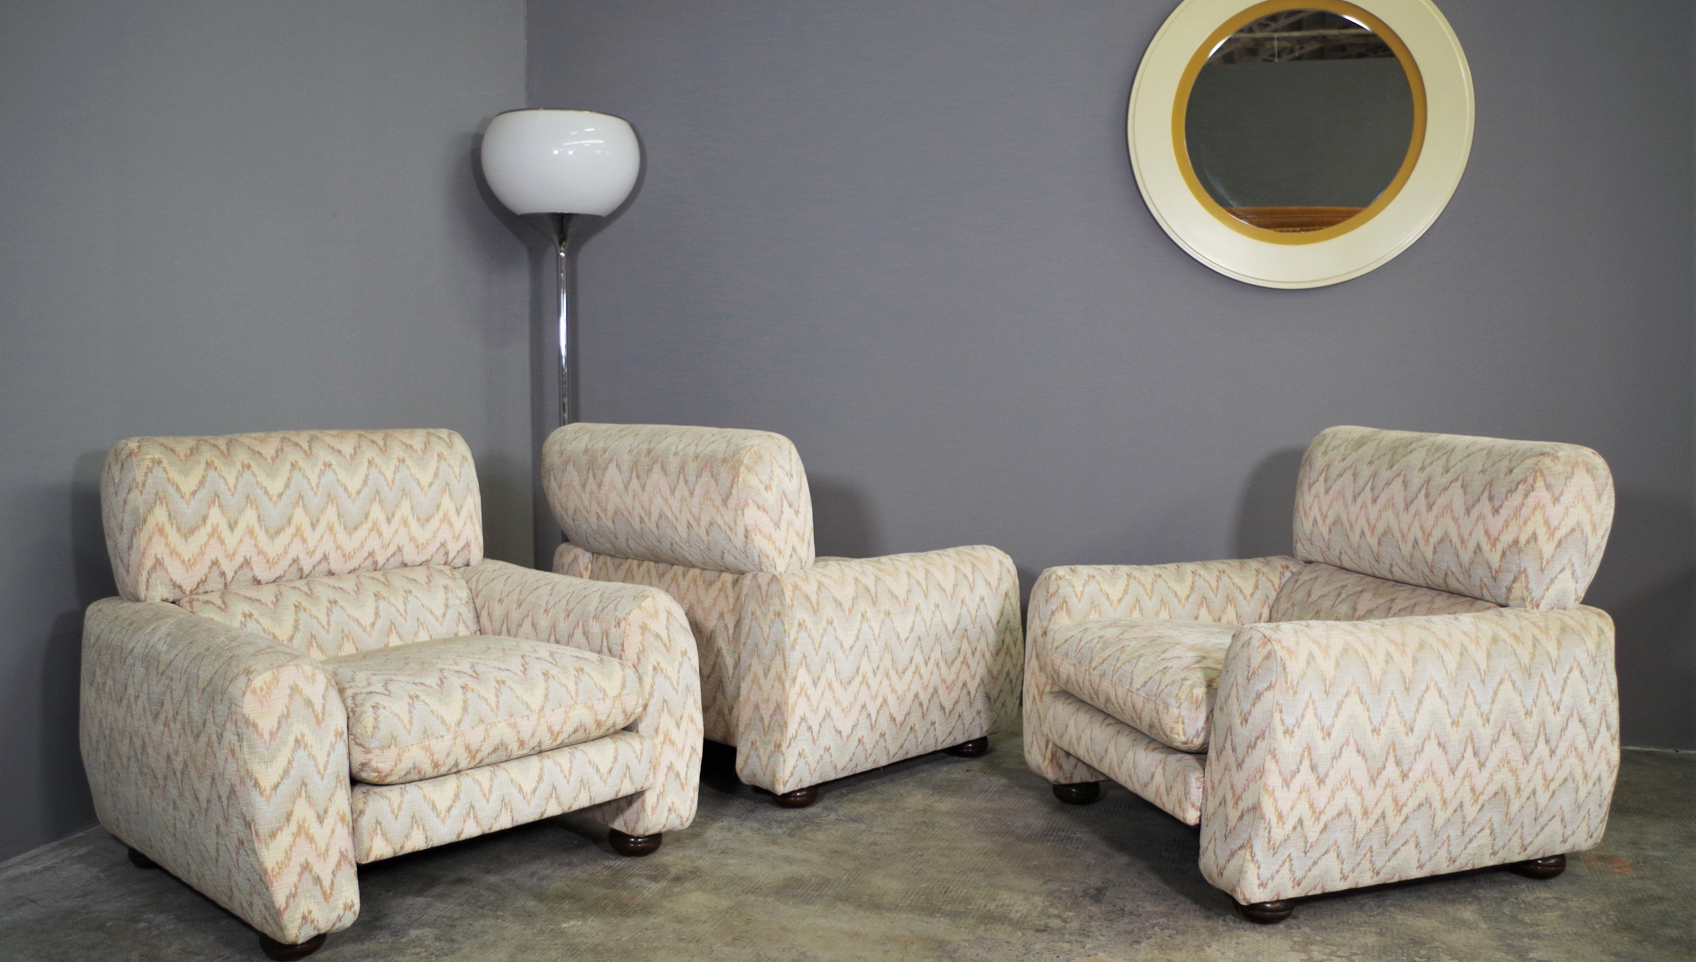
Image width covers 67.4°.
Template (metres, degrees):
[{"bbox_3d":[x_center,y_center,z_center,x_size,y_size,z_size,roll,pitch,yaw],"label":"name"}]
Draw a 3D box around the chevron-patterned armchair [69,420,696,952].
[{"bbox_3d":[-0.877,0.313,2.435,0.864,0.813,0.843,3,4,42],"label":"chevron-patterned armchair"}]

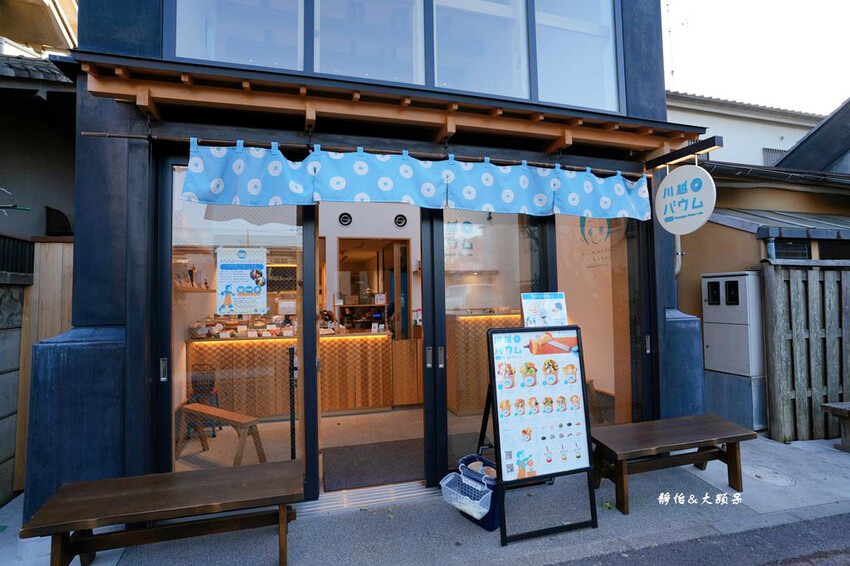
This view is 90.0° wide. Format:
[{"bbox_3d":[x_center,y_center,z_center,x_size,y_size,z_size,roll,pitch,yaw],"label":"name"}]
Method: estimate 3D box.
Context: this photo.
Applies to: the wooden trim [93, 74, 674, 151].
[{"bbox_3d":[0.164,-1.084,2.963,4.200,0.180,0.190,0,-2,-16],"label":"wooden trim"}]

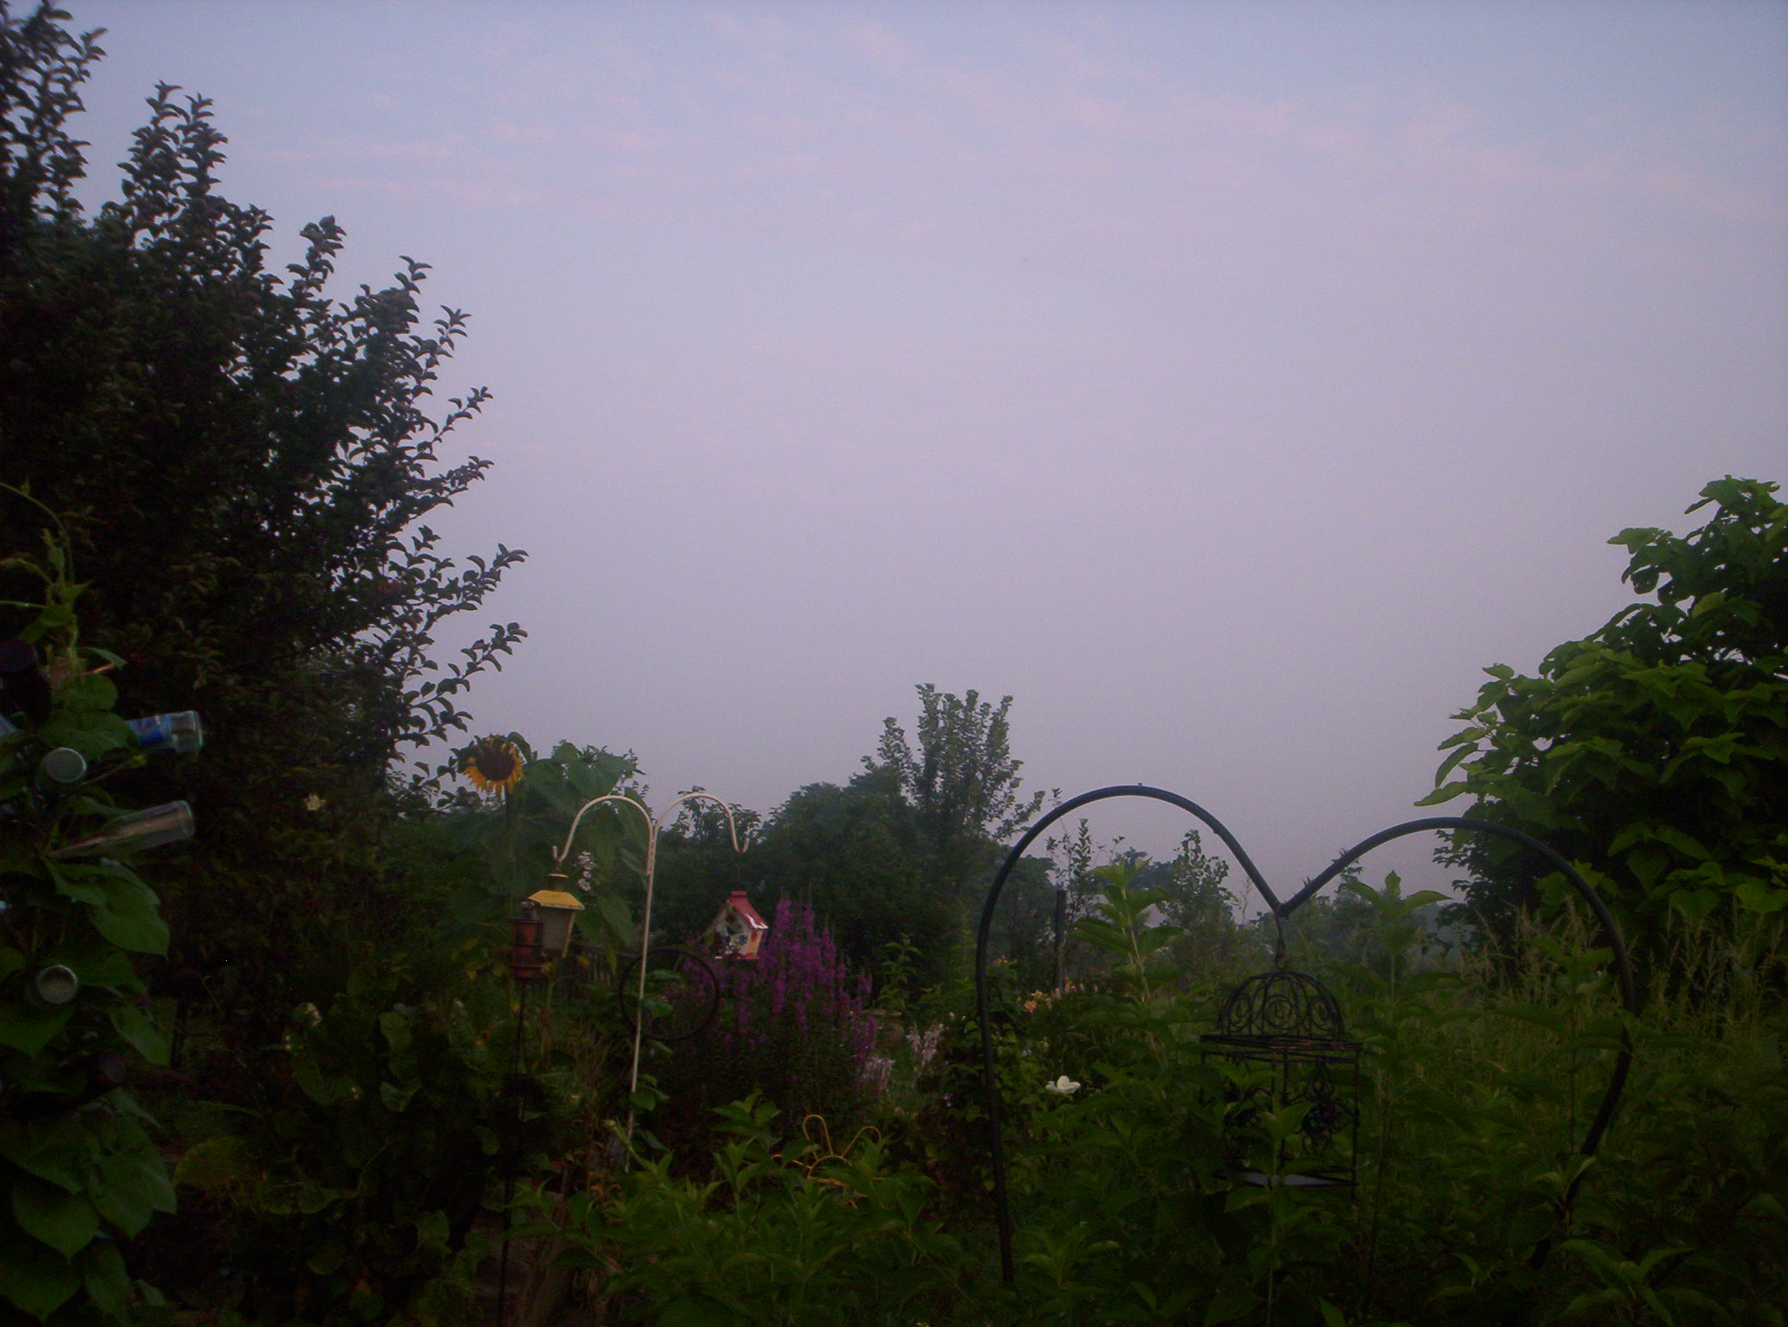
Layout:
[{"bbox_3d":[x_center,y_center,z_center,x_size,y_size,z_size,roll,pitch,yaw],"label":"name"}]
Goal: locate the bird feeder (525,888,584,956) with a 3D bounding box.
[{"bbox_3d":[-1.012,0.774,5.700,0.155,0.215,0.150,5,-8,-22],"label":"bird feeder"}]

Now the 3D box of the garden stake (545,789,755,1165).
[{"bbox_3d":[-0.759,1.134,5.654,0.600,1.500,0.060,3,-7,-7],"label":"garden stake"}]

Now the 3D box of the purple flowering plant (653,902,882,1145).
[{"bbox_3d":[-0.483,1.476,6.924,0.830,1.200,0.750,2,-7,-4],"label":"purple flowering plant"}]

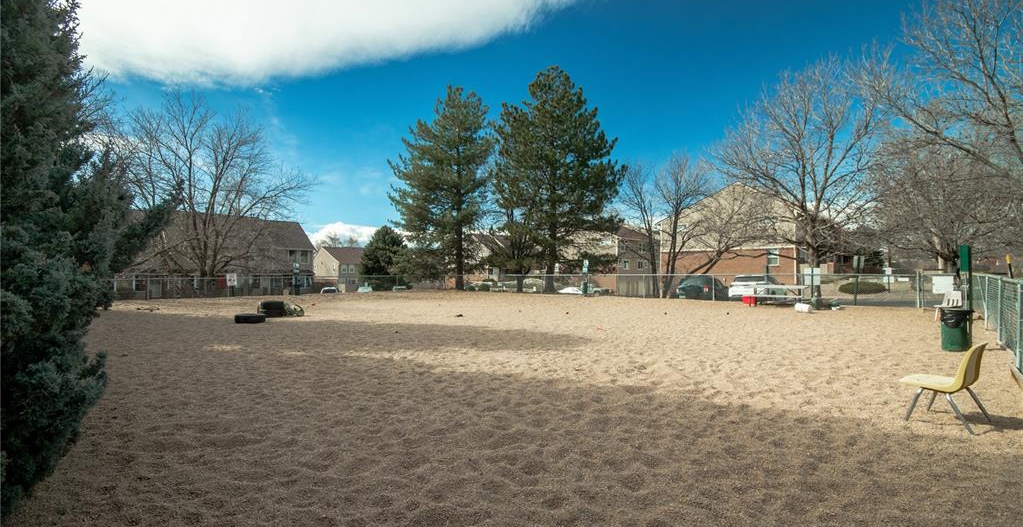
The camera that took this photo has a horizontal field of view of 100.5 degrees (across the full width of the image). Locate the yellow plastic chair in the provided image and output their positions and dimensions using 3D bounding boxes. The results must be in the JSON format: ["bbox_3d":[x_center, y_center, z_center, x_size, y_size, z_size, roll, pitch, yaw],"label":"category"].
[{"bbox_3d":[4.110,1.120,4.030,0.500,0.760,0.560,0,0,-33],"label":"yellow plastic chair"}]

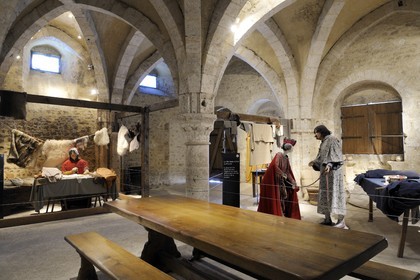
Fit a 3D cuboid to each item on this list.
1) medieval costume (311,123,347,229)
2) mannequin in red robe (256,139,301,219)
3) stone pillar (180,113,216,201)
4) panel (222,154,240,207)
[{"bbox_3d":[2.040,0.643,4.857,0.560,1.740,0.520,-1,-2,15],"label":"medieval costume"},{"bbox_3d":[1.280,0.750,5.123,0.580,1.550,0.620,-2,-3,40],"label":"mannequin in red robe"},{"bbox_3d":[-0.225,0.504,5.484,0.680,2.070,0.680,0,-2,0],"label":"stone pillar"},{"bbox_3d":[0.400,0.895,5.367,0.330,1.280,0.050,0,-2,0],"label":"panel"}]

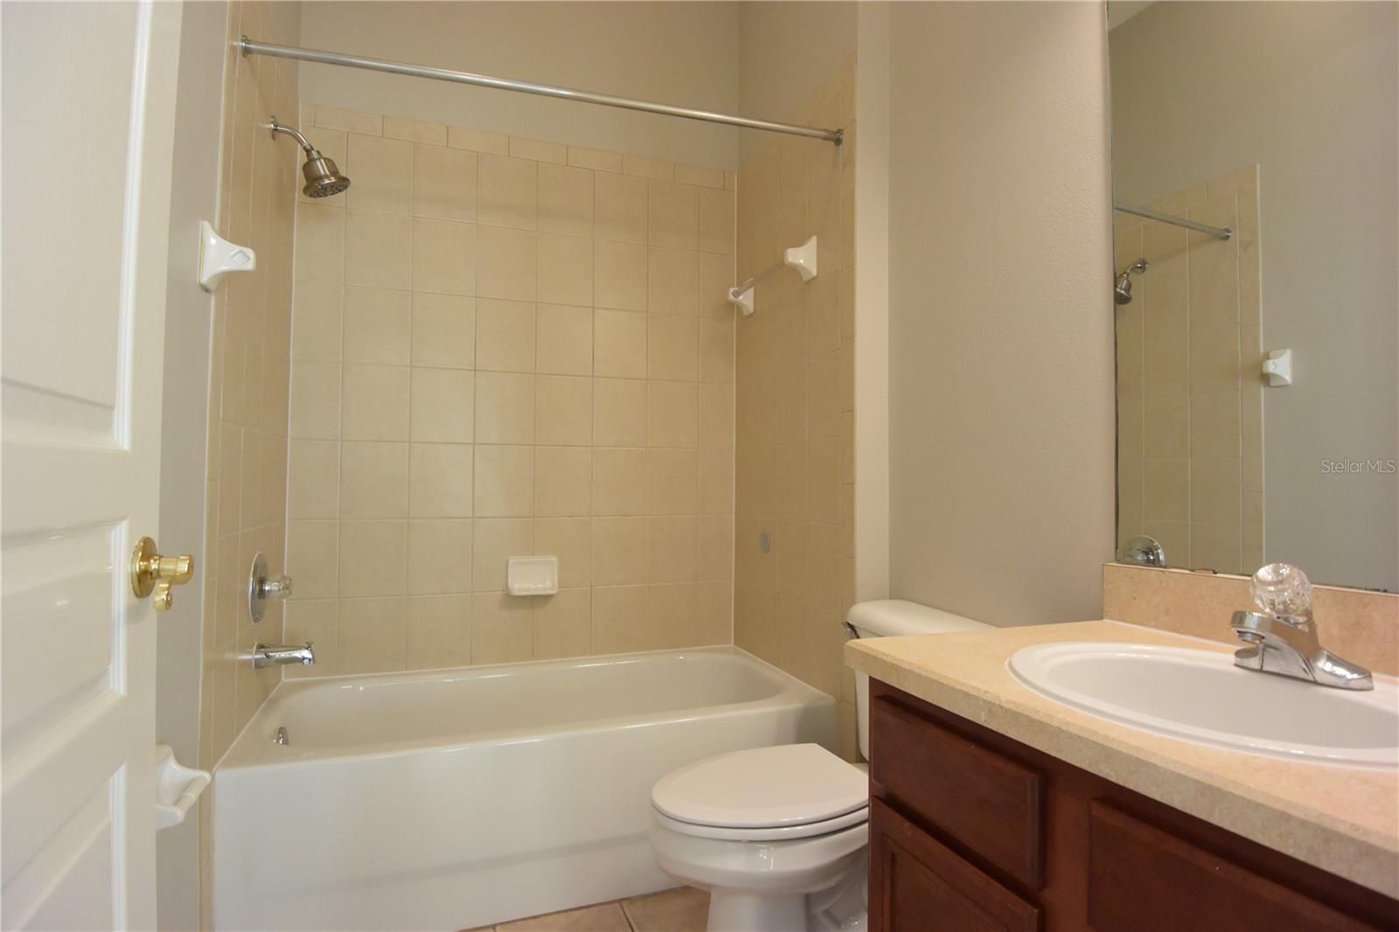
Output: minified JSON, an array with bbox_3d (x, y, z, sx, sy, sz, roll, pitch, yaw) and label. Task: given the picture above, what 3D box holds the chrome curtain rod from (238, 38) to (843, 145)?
[{"bbox_3d":[-0.320,-0.946,1.795,1.504,0.050,0.050,1,-2,-15],"label":"chrome curtain rod"}]

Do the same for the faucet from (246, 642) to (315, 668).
[{"bbox_3d":[-1.082,0.490,1.826,0.138,0.067,0.060,1,-2,-20],"label":"faucet"}]

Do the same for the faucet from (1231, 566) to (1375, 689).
[{"bbox_3d":[0.715,0.194,0.872,0.160,0.142,0.145,1,-2,-20],"label":"faucet"}]

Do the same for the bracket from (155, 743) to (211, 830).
[{"bbox_3d":[-0.861,0.542,1.144,0.076,0.130,0.165,1,-2,-20],"label":"bracket"}]

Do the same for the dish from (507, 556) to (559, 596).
[{"bbox_3d":[-0.565,0.376,2.384,0.168,0.124,0.062,1,-2,-20],"label":"dish"}]

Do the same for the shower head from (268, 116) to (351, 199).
[{"bbox_3d":[-1.057,-0.830,1.901,0.195,0.212,0.112,1,-2,-20],"label":"shower head"}]

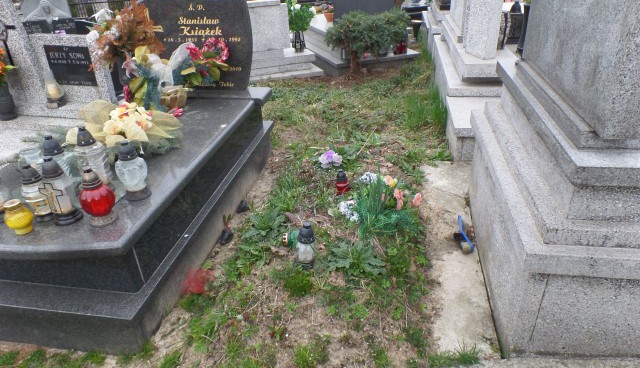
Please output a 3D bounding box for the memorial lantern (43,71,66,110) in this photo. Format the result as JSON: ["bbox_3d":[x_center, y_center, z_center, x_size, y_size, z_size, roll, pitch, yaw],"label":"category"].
[{"bbox_3d":[-2.274,-0.804,3.646,0.115,0.265,0.115,3,28,8],"label":"memorial lantern"}]

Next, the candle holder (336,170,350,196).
[{"bbox_3d":[0.167,-0.018,3.064,0.090,0.180,0.090,-1,28,0],"label":"candle holder"}]

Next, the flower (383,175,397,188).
[{"bbox_3d":[0.438,-0.016,2.680,0.080,0.080,0.070,-1,28,0],"label":"flower"}]

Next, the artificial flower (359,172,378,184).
[{"bbox_3d":[0.312,-0.035,2.740,0.120,0.080,0.100,-1,28,0],"label":"artificial flower"}]

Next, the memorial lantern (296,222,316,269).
[{"bbox_3d":[-0.076,0.316,2.285,0.095,0.250,0.095,-1,28,0],"label":"memorial lantern"}]

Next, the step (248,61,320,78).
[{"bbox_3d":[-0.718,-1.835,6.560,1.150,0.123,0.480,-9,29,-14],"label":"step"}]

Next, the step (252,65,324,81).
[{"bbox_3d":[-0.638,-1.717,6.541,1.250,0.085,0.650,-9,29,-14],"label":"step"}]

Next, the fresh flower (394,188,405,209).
[{"bbox_3d":[0.482,0.088,2.580,0.065,0.110,0.065,-1,28,0],"label":"fresh flower"}]

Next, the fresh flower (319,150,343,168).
[{"bbox_3d":[0.086,-0.223,3.574,0.175,0.110,0.150,-1,28,0],"label":"fresh flower"}]

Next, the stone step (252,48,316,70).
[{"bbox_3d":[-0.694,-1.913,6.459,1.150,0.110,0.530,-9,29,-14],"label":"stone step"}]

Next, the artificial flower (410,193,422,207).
[{"bbox_3d":[0.586,0.094,2.580,0.065,0.080,0.065,-1,28,0],"label":"artificial flower"}]

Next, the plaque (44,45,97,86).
[{"bbox_3d":[-2.118,-1.003,3.633,0.390,0.320,0.020,3,28,8],"label":"plaque"}]

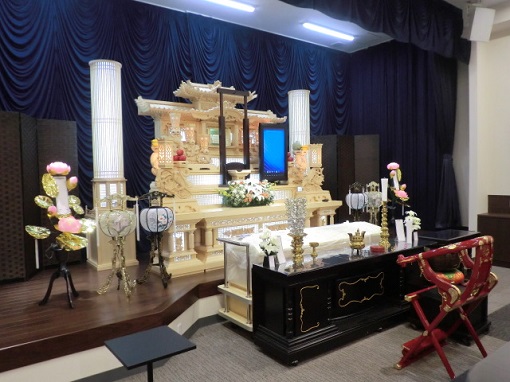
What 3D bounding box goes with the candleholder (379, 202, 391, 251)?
[{"bbox_3d":[1.340,0.345,3.937,0.120,0.490,0.120,-3,3,-35],"label":"candleholder"}]

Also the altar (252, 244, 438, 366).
[{"bbox_3d":[0.946,0.956,3.713,2.020,0.700,0.520,-3,3,-35],"label":"altar"}]

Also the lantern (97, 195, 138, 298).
[{"bbox_3d":[-1.289,0.494,3.607,0.380,0.920,0.370,-3,3,-35],"label":"lantern"}]

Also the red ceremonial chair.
[{"bbox_3d":[1.510,0.847,2.943,0.690,0.980,0.540,-3,4,-40],"label":"red ceremonial chair"}]

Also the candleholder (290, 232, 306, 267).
[{"bbox_3d":[0.379,0.495,3.253,0.135,0.290,0.135,-1,3,0],"label":"candleholder"}]

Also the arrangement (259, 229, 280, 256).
[{"bbox_3d":[0.138,0.408,3.155,0.165,0.235,0.165,-3,3,-35],"label":"arrangement"}]

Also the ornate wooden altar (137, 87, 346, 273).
[{"bbox_3d":[-0.195,-0.330,5.207,2.680,2.380,1.360,-3,3,-35],"label":"ornate wooden altar"}]

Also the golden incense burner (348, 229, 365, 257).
[{"bbox_3d":[0.998,0.477,3.723,0.160,0.255,0.155,-3,3,-35],"label":"golden incense burner"}]

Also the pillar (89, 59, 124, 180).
[{"bbox_3d":[-1.793,-0.819,4.652,0.370,1.420,0.370,-3,3,-35],"label":"pillar"}]

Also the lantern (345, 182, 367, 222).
[{"bbox_3d":[1.504,0.352,5.681,0.370,0.930,0.360,-3,3,-35],"label":"lantern"}]

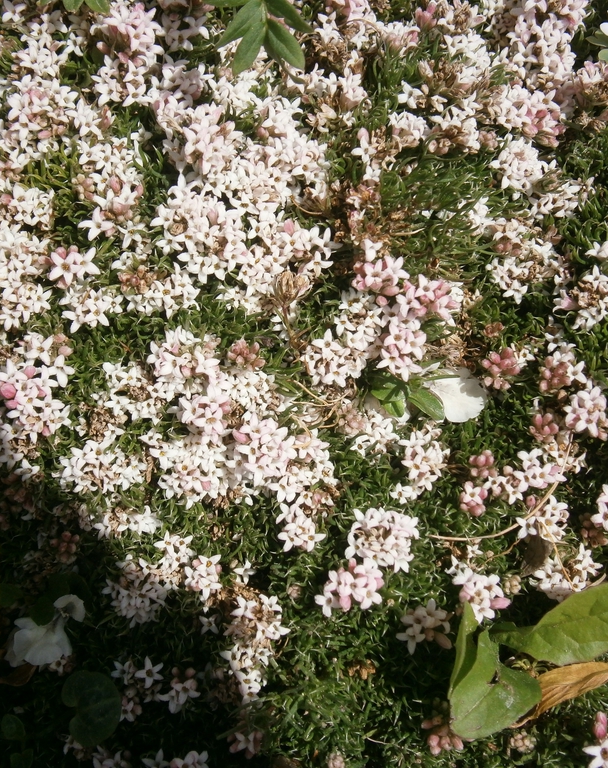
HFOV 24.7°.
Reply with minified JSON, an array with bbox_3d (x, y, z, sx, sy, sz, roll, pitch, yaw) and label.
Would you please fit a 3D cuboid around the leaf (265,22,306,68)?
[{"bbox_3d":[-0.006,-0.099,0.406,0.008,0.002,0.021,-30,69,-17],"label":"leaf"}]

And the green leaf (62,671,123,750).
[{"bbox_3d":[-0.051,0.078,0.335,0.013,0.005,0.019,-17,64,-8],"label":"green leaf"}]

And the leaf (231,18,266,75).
[{"bbox_3d":[-0.016,-0.099,0.407,0.007,0.004,0.022,21,67,9],"label":"leaf"}]

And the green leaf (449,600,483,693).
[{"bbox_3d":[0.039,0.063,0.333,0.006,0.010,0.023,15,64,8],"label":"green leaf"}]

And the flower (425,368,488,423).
[{"bbox_3d":[0.040,0.003,0.366,0.017,0.006,0.015,23,67,10],"label":"flower"}]

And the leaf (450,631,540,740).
[{"bbox_3d":[0.043,0.072,0.331,0.020,0.010,0.026,3,65,1],"label":"leaf"}]

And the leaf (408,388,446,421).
[{"bbox_3d":[0.032,0.005,0.366,0.012,0.003,0.005,41,71,17],"label":"leaf"}]

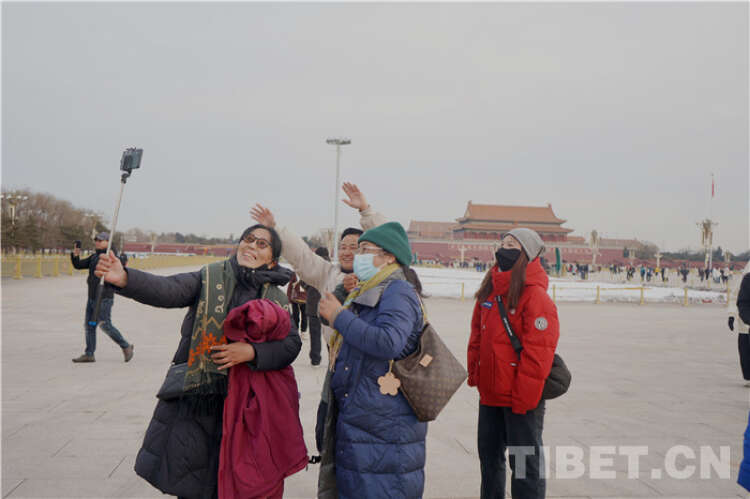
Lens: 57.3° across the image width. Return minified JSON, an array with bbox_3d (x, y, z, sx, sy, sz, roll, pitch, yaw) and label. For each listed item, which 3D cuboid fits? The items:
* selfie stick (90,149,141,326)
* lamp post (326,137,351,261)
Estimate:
[{"bbox_3d":[-0.933,-0.043,2.450,0.130,0.650,0.075,13,0,39],"label":"selfie stick"},{"bbox_3d":[-7.109,-9.031,132.000,4.400,25.000,4.400,1,-1,0],"label":"lamp post"}]

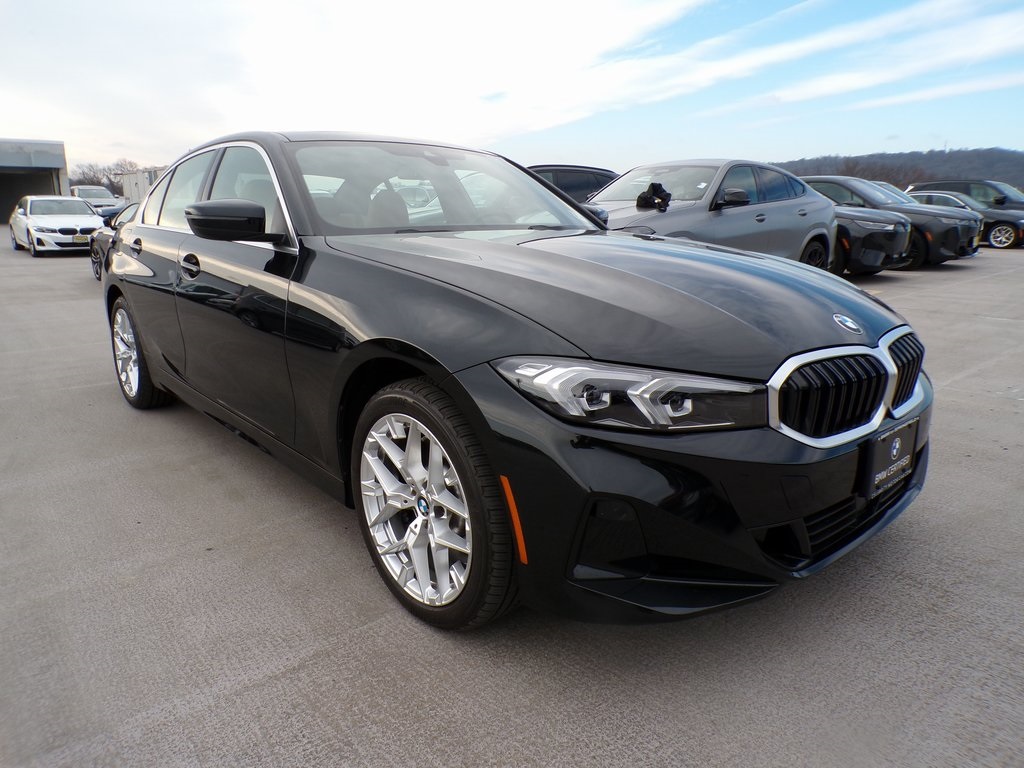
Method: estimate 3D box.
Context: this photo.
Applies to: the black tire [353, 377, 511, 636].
[{"bbox_3d":[-0.181,0.307,1.909,0.225,0.655,0.655,-11,17,-40],"label":"black tire"}]

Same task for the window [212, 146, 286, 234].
[{"bbox_3d":[-1.018,-0.767,2.806,0.060,0.420,0.960,23,-5,-43],"label":"window"}]

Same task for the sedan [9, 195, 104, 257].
[{"bbox_3d":[-11.784,-4.134,18.542,1.840,1.440,4.710,-11,18,-39],"label":"sedan"}]

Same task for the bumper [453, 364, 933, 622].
[{"bbox_3d":[0.747,0.164,2.019,1.800,0.570,0.640,-11,17,-40],"label":"bumper"}]

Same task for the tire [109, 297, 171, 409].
[{"bbox_3d":[-2.057,-0.191,3.998,0.225,0.655,0.655,-11,17,-40],"label":"tire"}]

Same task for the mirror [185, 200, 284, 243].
[{"bbox_3d":[-0.942,-0.545,2.388,0.230,0.150,0.210,-11,17,-40],"label":"mirror"}]

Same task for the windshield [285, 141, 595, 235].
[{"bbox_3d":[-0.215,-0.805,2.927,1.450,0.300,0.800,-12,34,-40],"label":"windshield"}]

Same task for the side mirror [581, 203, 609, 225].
[{"bbox_3d":[0.435,-0.838,3.598,0.250,0.150,0.190,-12,18,-40],"label":"side mirror"}]

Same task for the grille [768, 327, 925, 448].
[{"bbox_3d":[0.899,-0.005,1.819,0.780,0.260,0.150,-12,18,-40],"label":"grille"}]

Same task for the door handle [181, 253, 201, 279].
[{"bbox_3d":[-1.306,-0.475,2.871,0.060,0.100,0.215,-12,18,-40],"label":"door handle"}]

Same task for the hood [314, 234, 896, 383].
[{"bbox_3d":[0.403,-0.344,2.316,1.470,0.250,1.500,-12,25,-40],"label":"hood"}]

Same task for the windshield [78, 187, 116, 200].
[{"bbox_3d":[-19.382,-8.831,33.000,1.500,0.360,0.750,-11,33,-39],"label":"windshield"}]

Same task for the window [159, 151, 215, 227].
[{"bbox_3d":[-1.552,-0.926,3.408,0.060,0.400,0.600,23,-5,-43],"label":"window"}]

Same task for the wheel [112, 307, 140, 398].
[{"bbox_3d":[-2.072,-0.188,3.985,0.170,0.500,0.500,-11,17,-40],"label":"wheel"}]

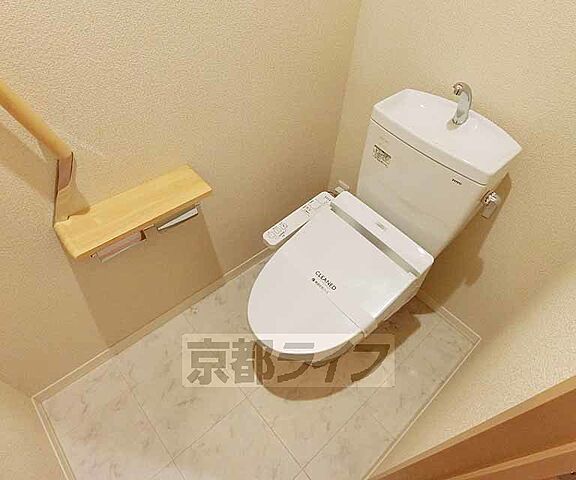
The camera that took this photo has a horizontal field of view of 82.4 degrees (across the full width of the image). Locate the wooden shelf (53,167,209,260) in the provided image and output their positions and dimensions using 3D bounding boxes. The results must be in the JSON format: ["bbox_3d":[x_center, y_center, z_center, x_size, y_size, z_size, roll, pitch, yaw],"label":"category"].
[{"bbox_3d":[-0.397,-0.082,0.884,0.377,0.022,0.132,-33,59,-26],"label":"wooden shelf"}]

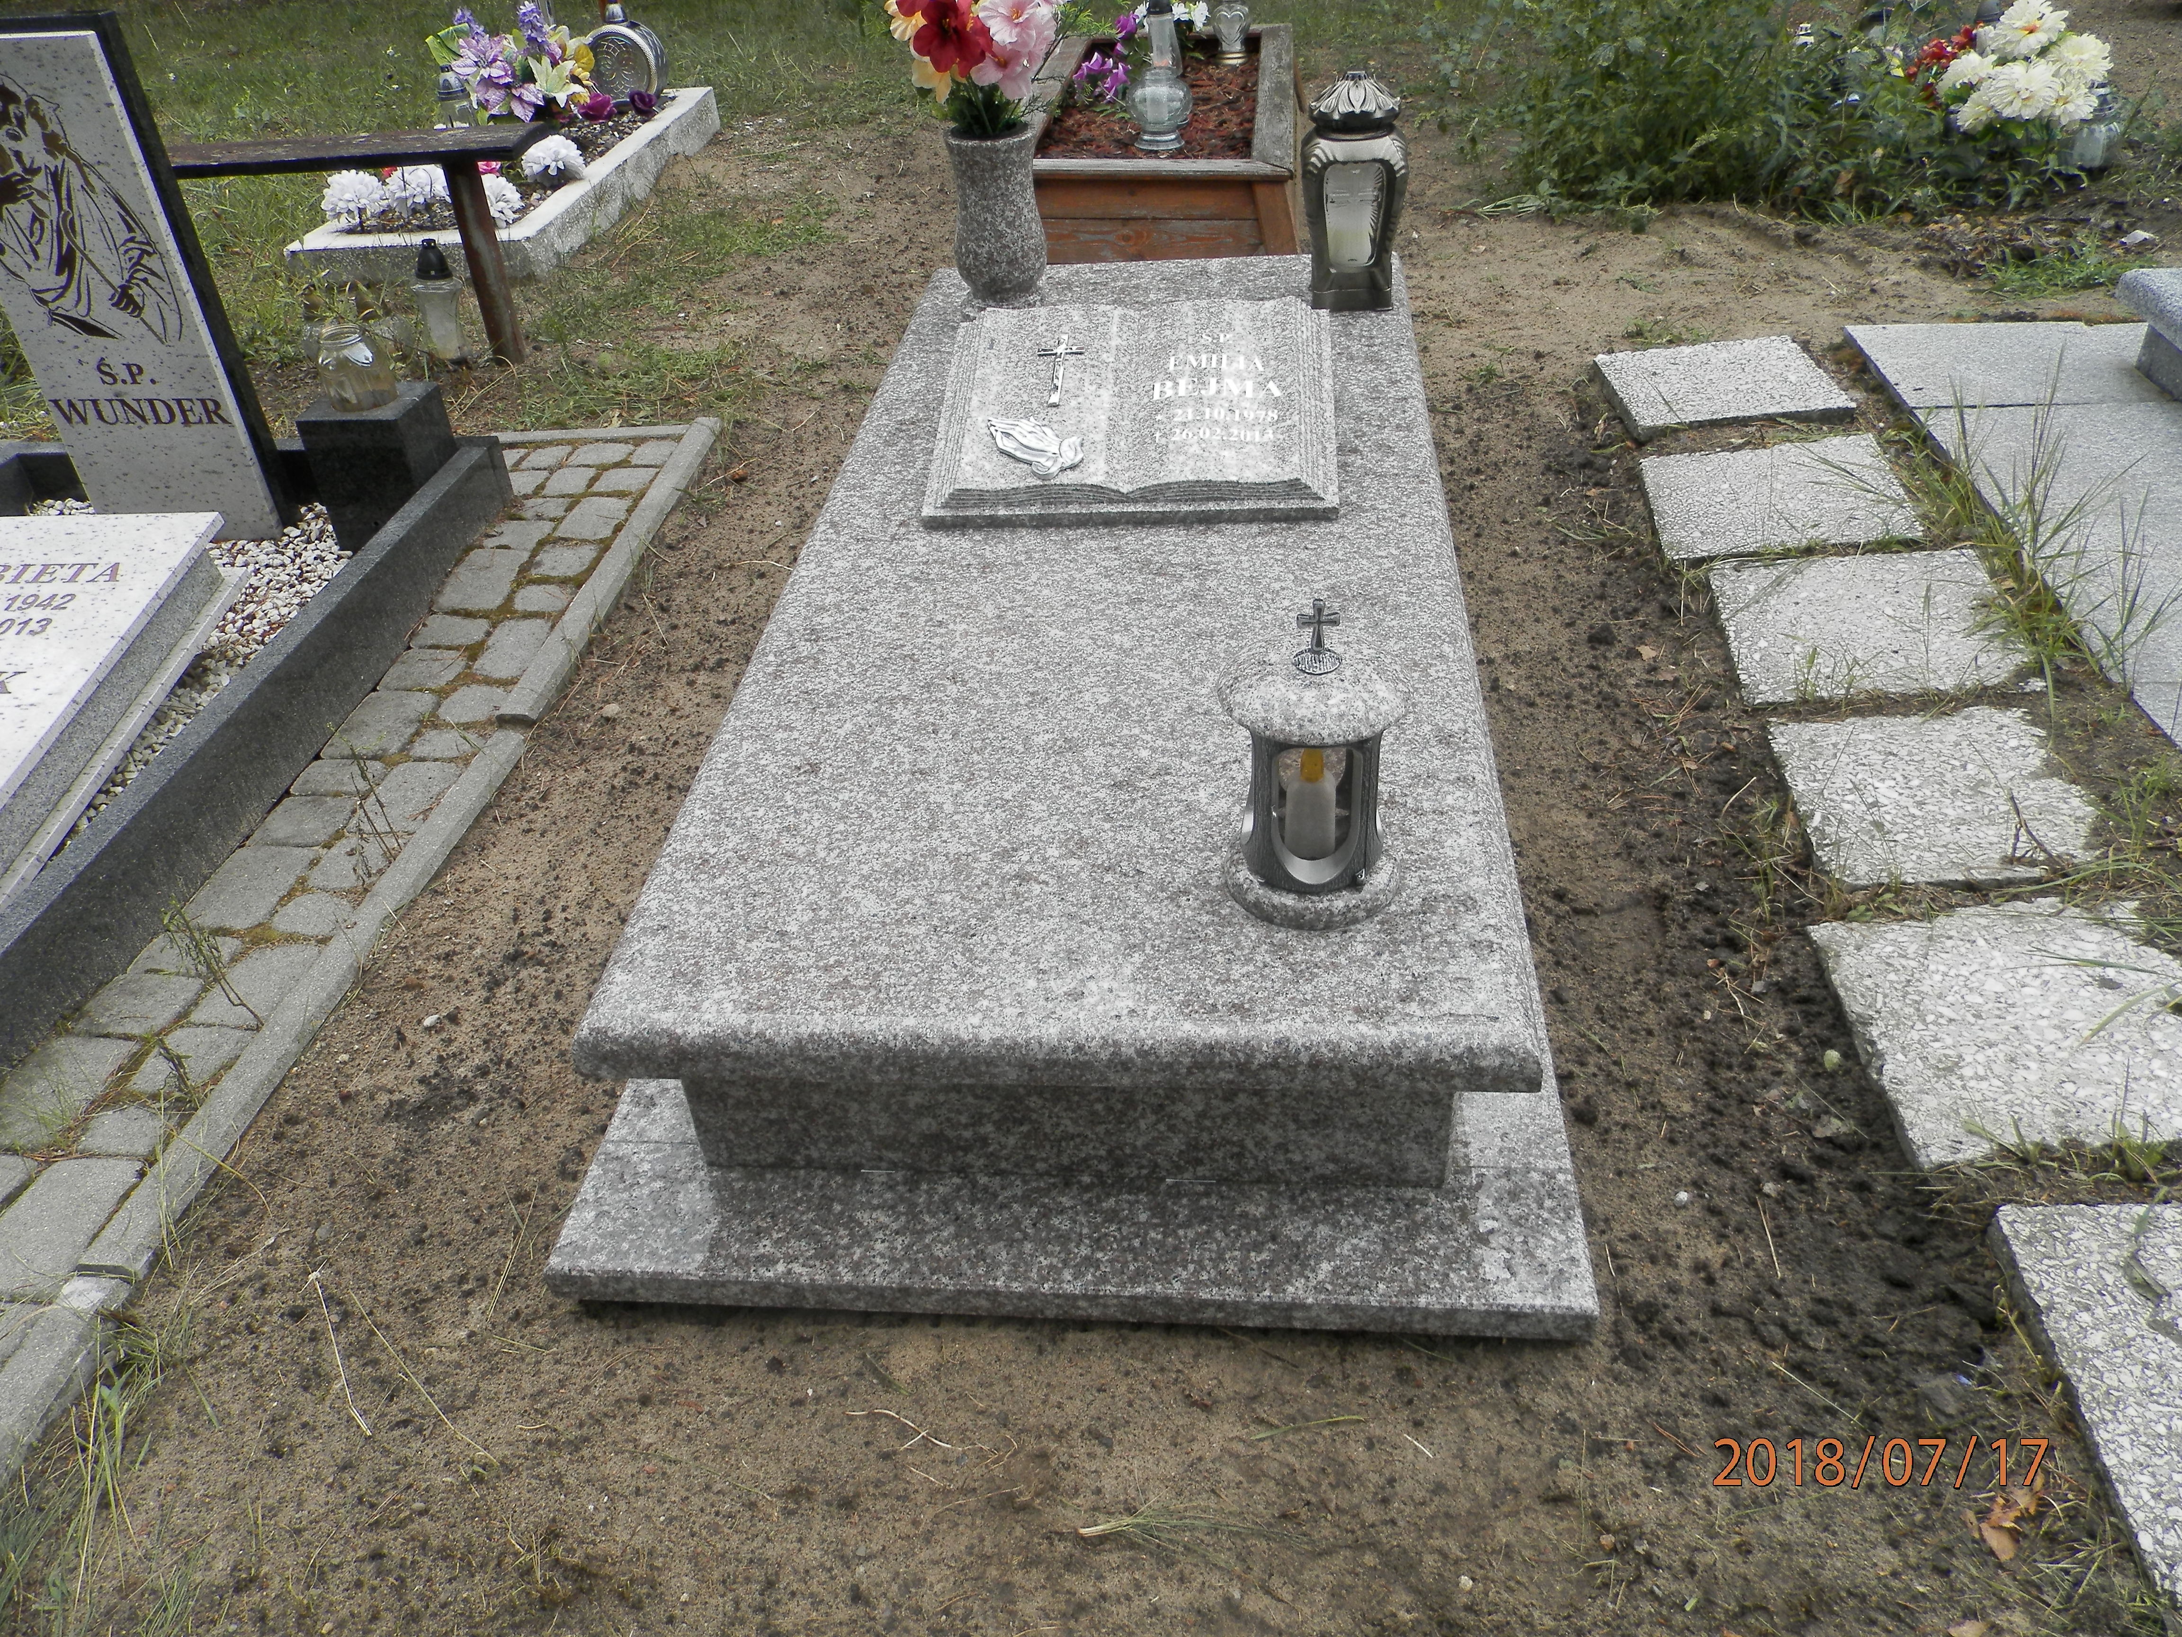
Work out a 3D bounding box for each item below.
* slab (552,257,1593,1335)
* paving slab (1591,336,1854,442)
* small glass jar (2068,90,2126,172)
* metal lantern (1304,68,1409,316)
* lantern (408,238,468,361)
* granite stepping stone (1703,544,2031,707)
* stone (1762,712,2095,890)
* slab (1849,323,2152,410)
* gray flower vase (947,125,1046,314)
[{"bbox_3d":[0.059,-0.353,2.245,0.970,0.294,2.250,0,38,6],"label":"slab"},{"bbox_3d":[1.164,-0.784,2.928,0.384,0.055,0.332,-5,38,0],"label":"paving slab"},{"bbox_3d":[2.307,-1.588,3.609,0.105,0.170,0.105,0,38,6],"label":"small glass jar"},{"bbox_3d":[0.452,-1.065,2.671,0.180,0.370,0.175,5,39,13],"label":"metal lantern"},{"bbox_3d":[-1.479,-1.163,3.531,0.114,0.246,0.114,0,39,6],"label":"lantern"},{"bbox_3d":[1.121,-0.267,2.290,0.389,0.050,0.375,0,38,6],"label":"granite stepping stone"},{"bbox_3d":[1.054,-0.020,1.983,0.350,0.050,0.350,-2,38,3],"label":"stone"},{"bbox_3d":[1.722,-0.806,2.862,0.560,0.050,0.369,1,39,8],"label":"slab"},{"bbox_3d":[-0.165,-1.061,2.794,0.170,0.295,0.170,0,38,6],"label":"gray flower vase"}]

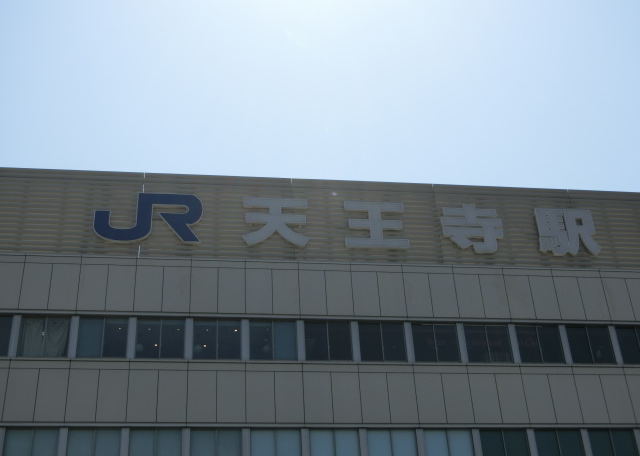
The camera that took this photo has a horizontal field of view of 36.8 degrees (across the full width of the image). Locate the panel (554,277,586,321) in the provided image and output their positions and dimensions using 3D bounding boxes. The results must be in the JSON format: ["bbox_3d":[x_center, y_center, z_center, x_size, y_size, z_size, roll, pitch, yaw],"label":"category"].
[{"bbox_3d":[9.333,2.655,36.032,0.970,1.854,0.100,2,-34,-8],"label":"panel"}]

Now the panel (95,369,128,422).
[{"bbox_3d":[-6.796,5.515,31.551,0.970,1.865,0.100,2,-34,-8],"label":"panel"}]

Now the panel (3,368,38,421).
[{"bbox_3d":[-9.678,5.423,31.155,0.970,1.865,0.100,2,-34,-8],"label":"panel"}]

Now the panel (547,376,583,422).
[{"bbox_3d":[8.832,6.192,34.716,0.990,1.894,0.120,2,-34,-8],"label":"panel"}]

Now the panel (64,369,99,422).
[{"bbox_3d":[-8.000,5.655,32.396,0.990,1.894,0.120,2,-34,-8],"label":"panel"}]

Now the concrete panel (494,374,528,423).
[{"bbox_3d":[6.667,5.958,33.402,0.970,1.857,0.100,2,-34,-8],"label":"concrete panel"}]

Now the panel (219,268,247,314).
[{"bbox_3d":[-3.153,2.256,34.316,0.970,1.854,0.100,2,-34,-8],"label":"panel"}]

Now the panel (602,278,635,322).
[{"bbox_3d":[10.438,2.519,33.689,0.900,1.720,0.120,2,-34,-8],"label":"panel"}]

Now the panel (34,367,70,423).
[{"bbox_3d":[-8.990,5.624,32.259,0.990,1.894,0.120,2,-34,-8],"label":"panel"}]

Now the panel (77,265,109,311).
[{"bbox_3d":[-8.206,2.166,34.699,0.990,1.884,0.120,2,-34,-8],"label":"panel"}]

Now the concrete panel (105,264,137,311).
[{"bbox_3d":[-6.493,1.983,31.354,0.900,1.720,0.120,2,-34,-8],"label":"concrete panel"}]

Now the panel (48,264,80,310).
[{"bbox_3d":[-8.916,2.071,33.524,0.970,1.854,0.100,2,-34,-8],"label":"panel"}]

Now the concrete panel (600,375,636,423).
[{"bbox_3d":[10.509,6.081,33.933,0.970,1.857,0.100,2,-34,-8],"label":"concrete panel"}]

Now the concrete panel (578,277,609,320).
[{"bbox_3d":[9.547,2.491,33.566,0.900,1.720,0.120,2,-34,-8],"label":"concrete panel"}]

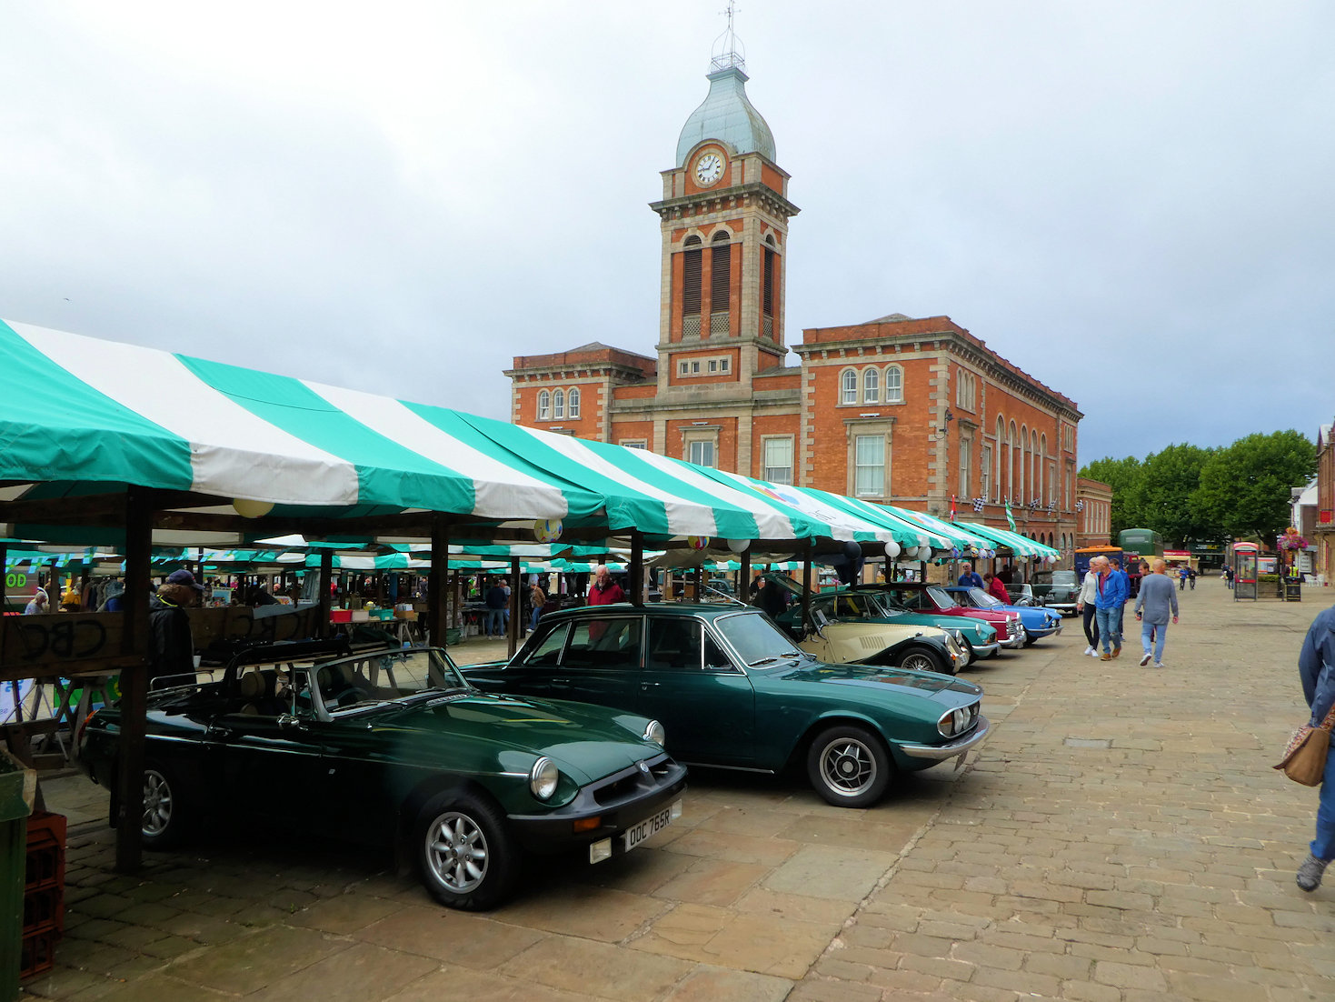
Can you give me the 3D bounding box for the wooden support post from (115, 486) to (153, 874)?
[{"bbox_3d":[-2.981,0.972,5.186,0.100,2.180,0.100,1,-1,33],"label":"wooden support post"}]

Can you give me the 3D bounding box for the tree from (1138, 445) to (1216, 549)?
[{"bbox_3d":[55.161,1.183,100.000,10.000,14.800,10.000,1,-1,0],"label":"tree"}]

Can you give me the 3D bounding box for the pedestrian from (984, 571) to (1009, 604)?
[{"bbox_3d":[7.572,2.365,21.300,0.620,1.500,0.500,2,-3,-21],"label":"pedestrian"}]

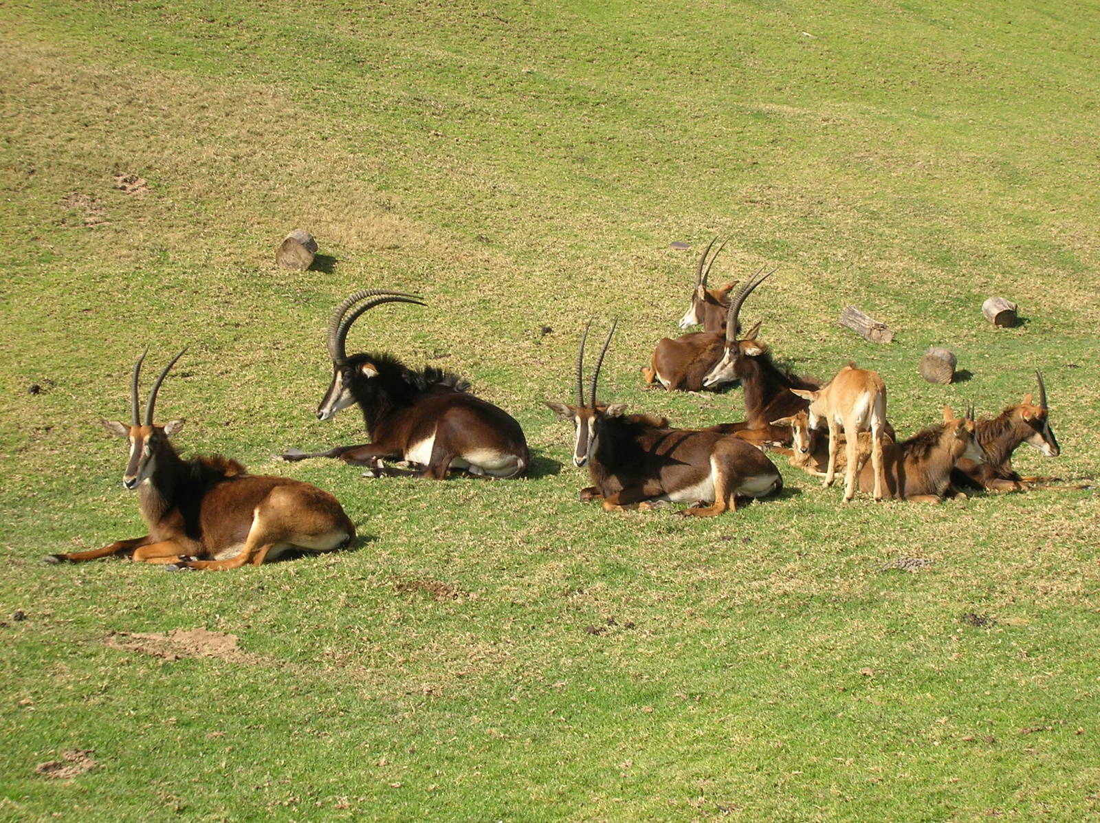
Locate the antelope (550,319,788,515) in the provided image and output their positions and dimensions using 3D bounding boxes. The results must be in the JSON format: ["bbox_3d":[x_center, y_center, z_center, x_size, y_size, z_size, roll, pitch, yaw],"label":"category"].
[{"bbox_3d":[0.753,0.031,13.750,1.420,1.200,0.720,-2,9,-11],"label":"antelope"}]

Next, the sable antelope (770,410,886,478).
[{"bbox_3d":[1.857,0.182,13.665,0.750,0.400,0.360,-3,10,-17],"label":"sable antelope"}]

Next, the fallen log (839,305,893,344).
[{"bbox_3d":[3.210,-0.877,21.300,0.200,0.200,0.950,-5,14,-19],"label":"fallen log"}]

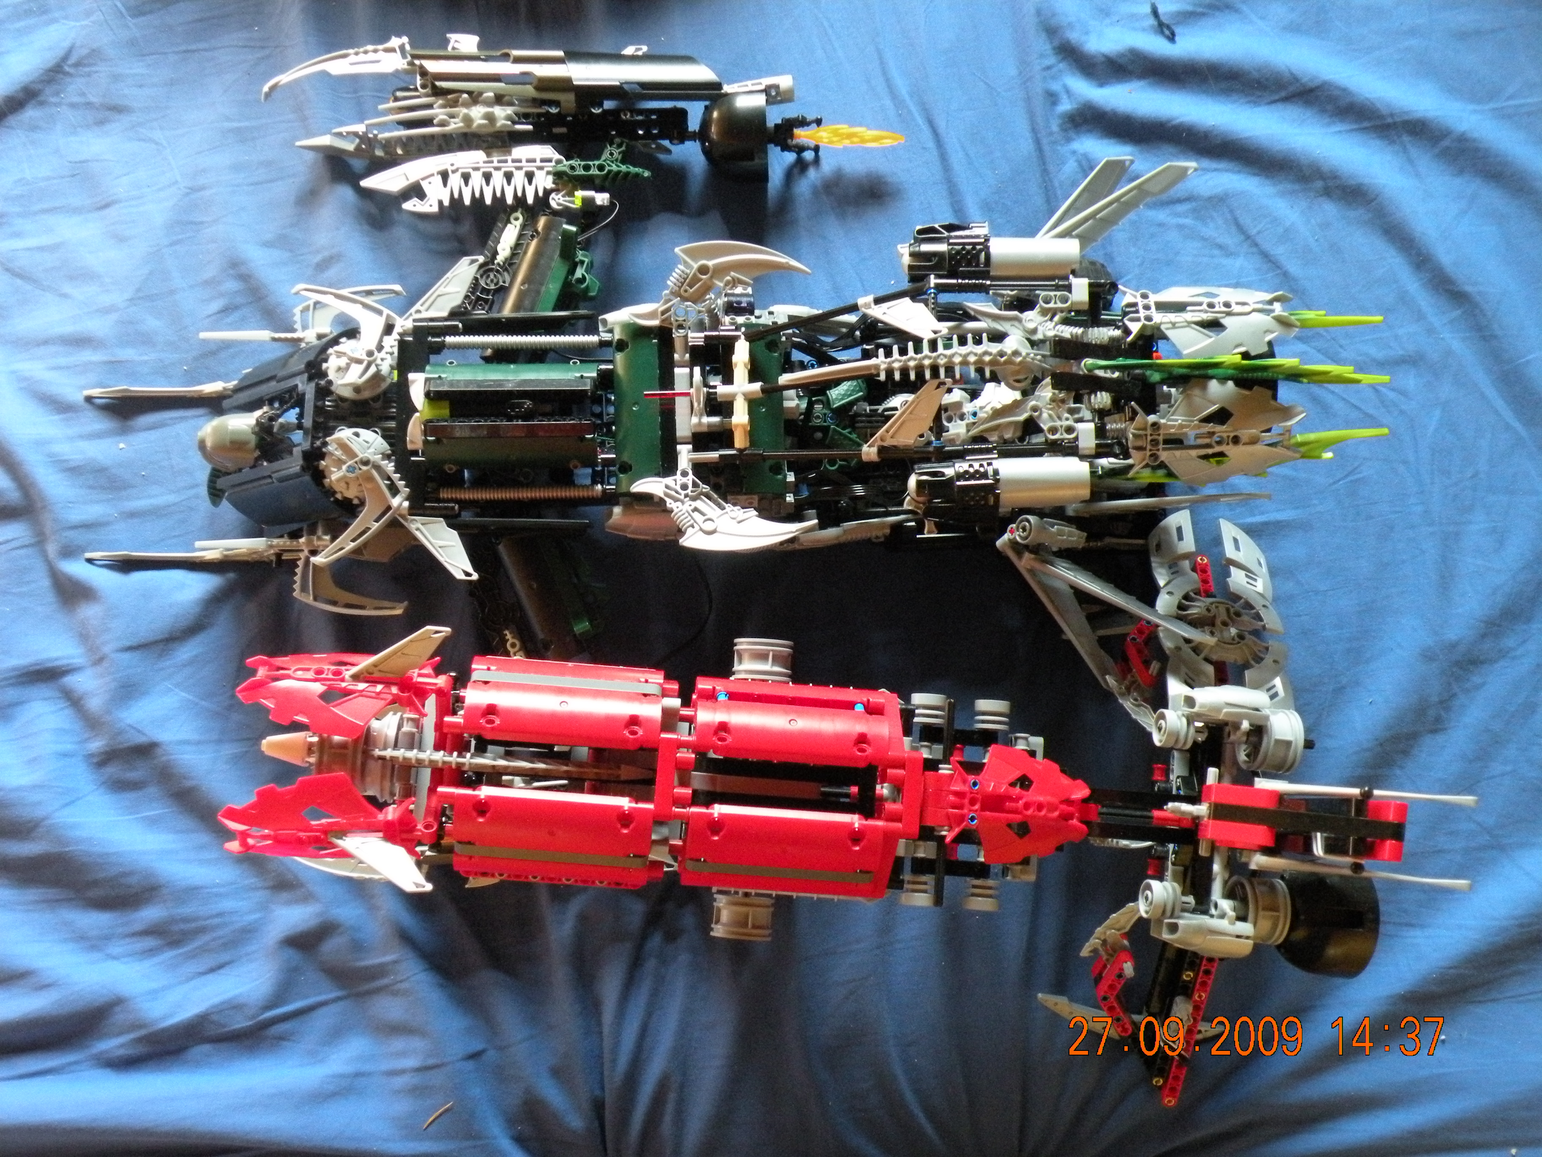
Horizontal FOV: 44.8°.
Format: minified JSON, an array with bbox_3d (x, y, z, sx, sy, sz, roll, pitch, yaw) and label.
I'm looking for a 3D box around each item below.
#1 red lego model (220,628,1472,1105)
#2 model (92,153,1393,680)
[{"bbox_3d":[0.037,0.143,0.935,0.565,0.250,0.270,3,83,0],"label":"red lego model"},{"bbox_3d":[-0.036,-0.079,0.991,0.670,0.200,0.295,-1,83,0],"label":"model"}]

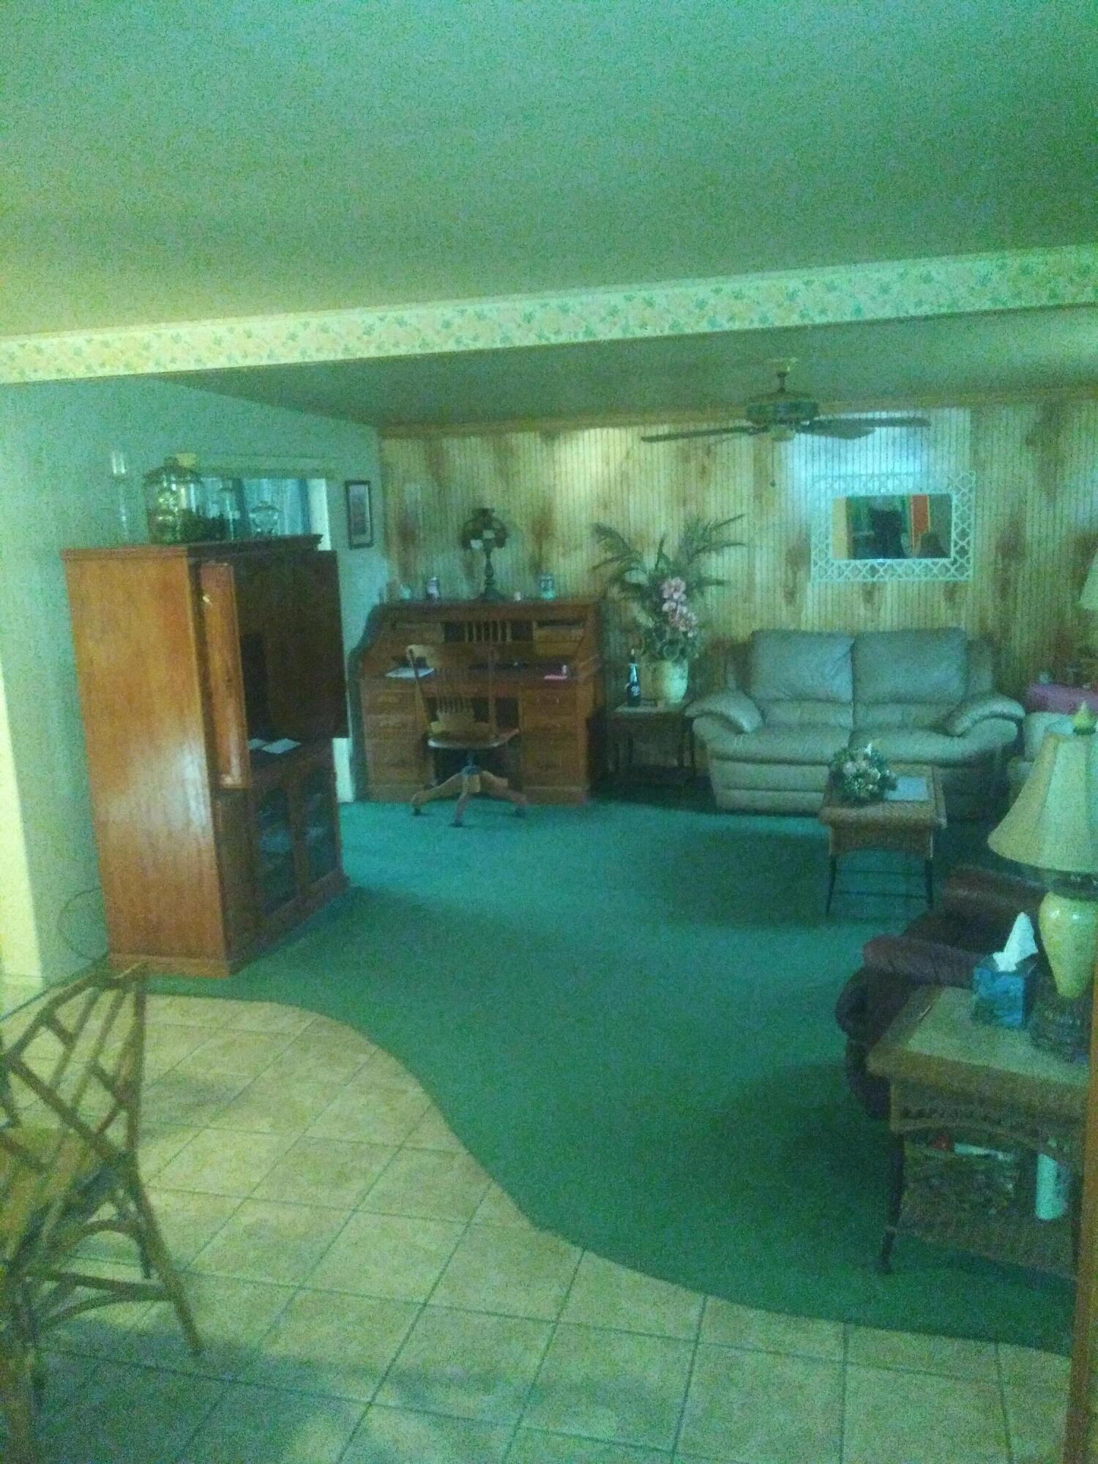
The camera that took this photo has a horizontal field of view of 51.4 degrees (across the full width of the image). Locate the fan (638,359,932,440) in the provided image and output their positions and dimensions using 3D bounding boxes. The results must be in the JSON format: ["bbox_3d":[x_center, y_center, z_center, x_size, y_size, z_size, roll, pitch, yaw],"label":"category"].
[{"bbox_3d":[1.079,-1.538,5.296,1.321,0.354,1.321,0,11,14],"label":"fan"}]

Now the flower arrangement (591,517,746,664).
[{"bbox_3d":[0.726,-0.858,6.949,0.920,0.870,0.700,0,11,13],"label":"flower arrangement"}]

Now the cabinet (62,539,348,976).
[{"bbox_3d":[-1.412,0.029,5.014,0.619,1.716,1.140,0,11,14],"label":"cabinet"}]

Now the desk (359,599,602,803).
[{"bbox_3d":[-0.399,-0.213,7.434,1.491,1.226,0.693,0,11,14],"label":"desk"}]

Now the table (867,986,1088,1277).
[{"bbox_3d":[1.013,0.937,2.550,0.465,0.540,0.425,5,12,34],"label":"table"}]

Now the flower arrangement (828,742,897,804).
[{"bbox_3d":[1.397,0.162,5.079,0.302,0.246,0.277,0,11,14],"label":"flower arrangement"}]

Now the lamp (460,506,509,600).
[{"bbox_3d":[-0.418,-1.141,7.320,0.310,0.585,0.310,-2,10,0],"label":"lamp"}]

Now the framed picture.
[{"bbox_3d":[-1.202,-1.387,7.273,0.025,0.420,0.390,0,11,13],"label":"framed picture"}]

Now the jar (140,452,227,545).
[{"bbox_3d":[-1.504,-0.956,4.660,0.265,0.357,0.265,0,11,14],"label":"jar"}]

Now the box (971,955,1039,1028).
[{"bbox_3d":[1.038,0.590,2.599,0.106,0.123,0.106,5,13,36],"label":"box"}]

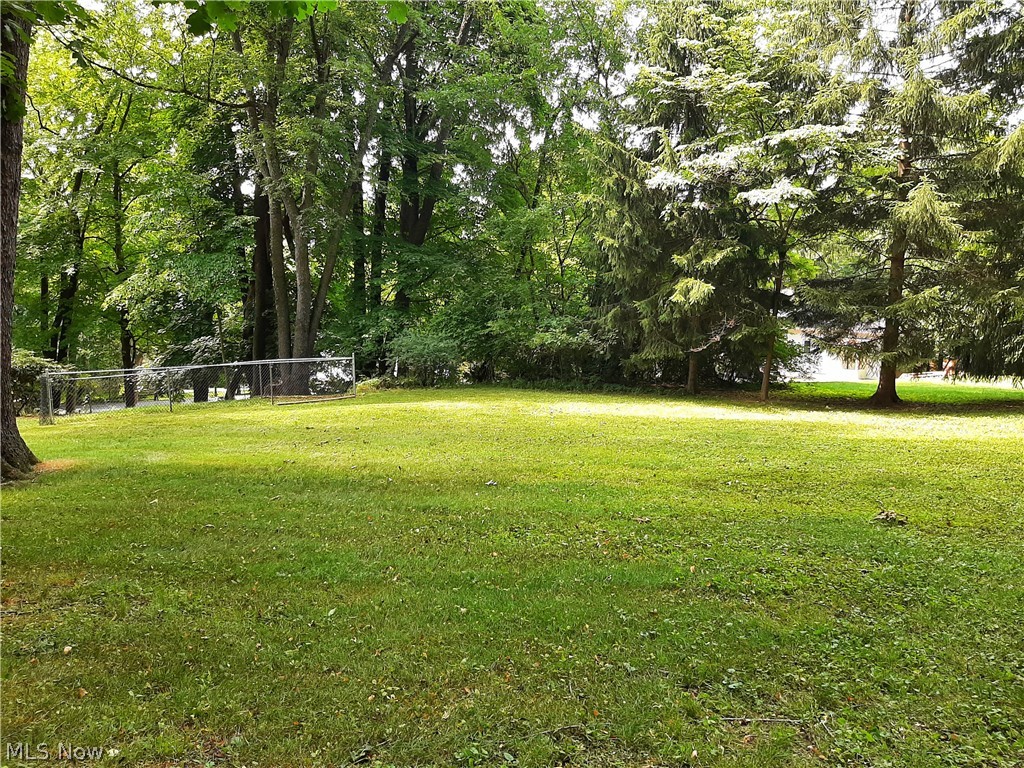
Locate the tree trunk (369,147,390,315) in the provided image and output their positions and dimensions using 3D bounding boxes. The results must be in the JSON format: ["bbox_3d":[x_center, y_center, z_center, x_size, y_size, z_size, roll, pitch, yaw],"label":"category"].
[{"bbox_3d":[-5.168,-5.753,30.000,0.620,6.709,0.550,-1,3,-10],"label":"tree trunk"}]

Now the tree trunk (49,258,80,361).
[{"bbox_3d":[-16.292,-2.567,28.000,1.000,4.150,0.700,-2,4,-30],"label":"tree trunk"}]

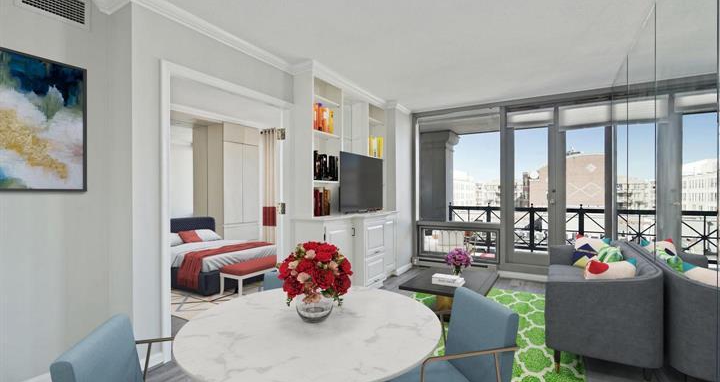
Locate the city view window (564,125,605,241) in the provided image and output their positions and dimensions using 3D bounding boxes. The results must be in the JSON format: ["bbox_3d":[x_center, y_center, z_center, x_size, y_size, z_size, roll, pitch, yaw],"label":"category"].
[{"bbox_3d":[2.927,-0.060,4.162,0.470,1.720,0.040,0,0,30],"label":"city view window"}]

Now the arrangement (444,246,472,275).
[{"bbox_3d":[1.040,0.745,3.380,0.280,0.290,0.280,0,0,30],"label":"arrangement"}]

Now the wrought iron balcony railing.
[{"bbox_3d":[3.699,0.713,5.946,4.099,0.895,0.080,0,0,30],"label":"wrought iron balcony railing"}]

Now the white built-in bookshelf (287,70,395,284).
[{"bbox_3d":[-0.057,-0.025,4.131,0.570,2.570,1.765,0,0,30],"label":"white built-in bookshelf"}]

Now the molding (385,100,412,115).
[{"bbox_3d":[0.654,-1.268,5.039,0.200,0.105,0.640,0,0,30],"label":"molding"}]

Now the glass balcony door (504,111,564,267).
[{"bbox_3d":[2.383,-0.050,4.480,0.670,2.180,0.060,0,0,30],"label":"glass balcony door"}]

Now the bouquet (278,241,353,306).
[{"bbox_3d":[-0.196,0.359,1.410,0.310,0.260,0.310,0,0,0],"label":"bouquet"}]

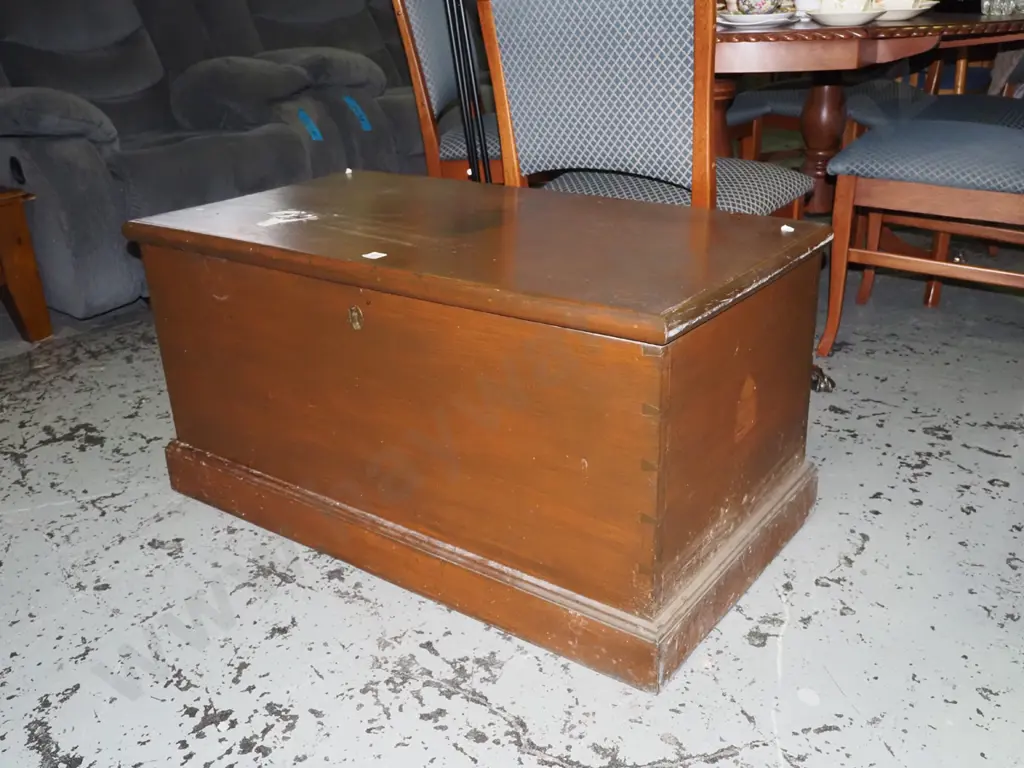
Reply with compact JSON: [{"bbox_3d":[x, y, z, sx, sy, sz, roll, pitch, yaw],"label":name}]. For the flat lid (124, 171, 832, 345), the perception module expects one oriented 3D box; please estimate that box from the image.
[{"bbox_3d":[-0.086,-0.248,1.554,1.050,0.036,0.545,14,27,34],"label":"flat lid"}]

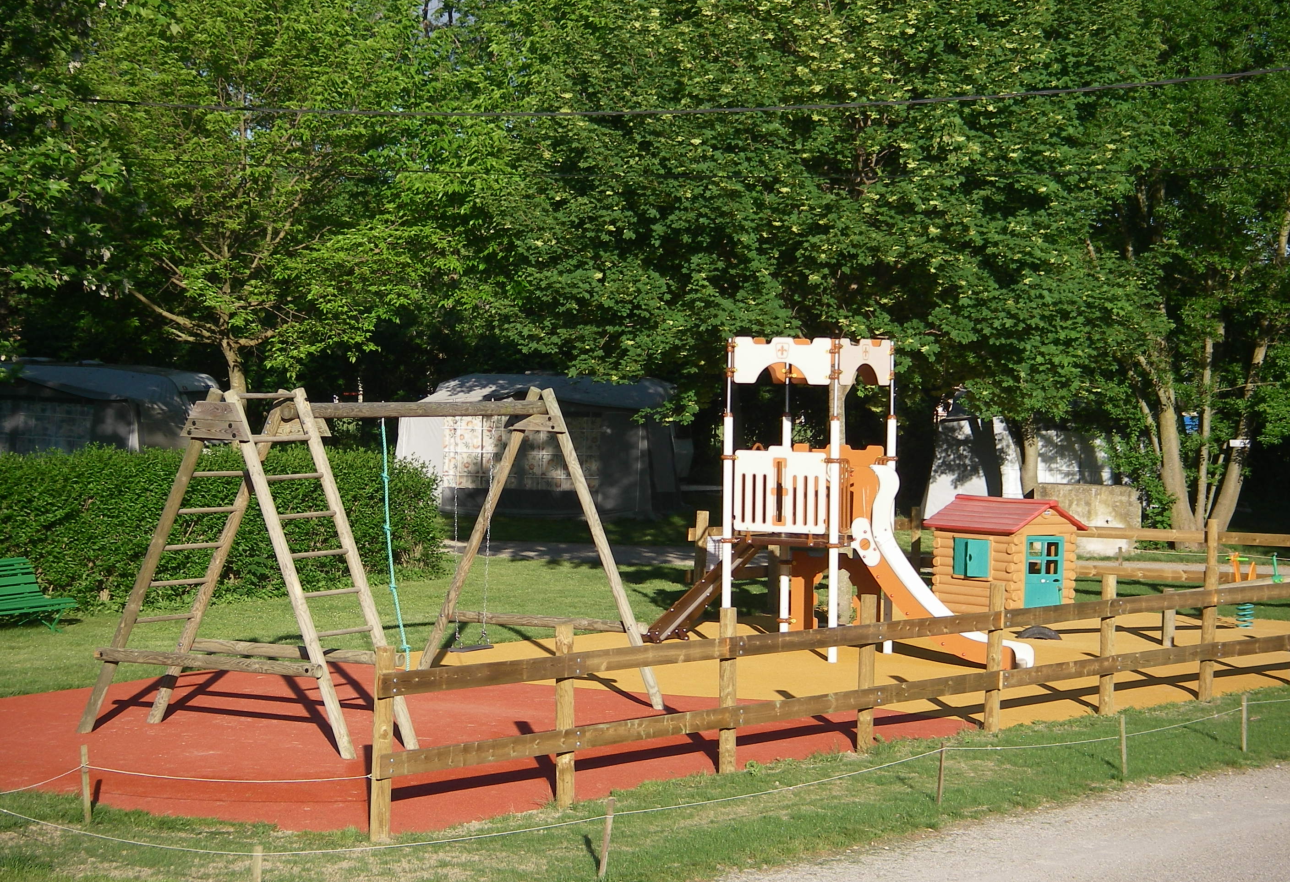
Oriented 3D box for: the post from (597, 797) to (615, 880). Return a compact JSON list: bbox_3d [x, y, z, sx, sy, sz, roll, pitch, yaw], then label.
[{"bbox_3d":[-0.196,1.988,15.502,0.041,0.412,0.041,7,2,38],"label":"post"}]

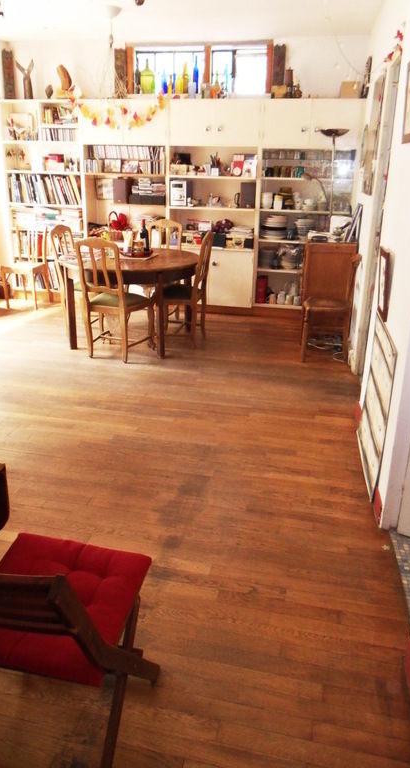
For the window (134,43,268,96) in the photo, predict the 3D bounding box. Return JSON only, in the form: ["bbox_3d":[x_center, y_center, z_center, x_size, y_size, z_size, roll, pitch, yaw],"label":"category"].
[{"bbox_3d":[-0.081,-3.350,5.661,1.480,0.520,0.120,5,21,11],"label":"window"}]

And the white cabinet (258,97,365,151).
[{"bbox_3d":[1.050,-2.541,5.238,0.981,0.439,0.320,5,21,11],"label":"white cabinet"}]

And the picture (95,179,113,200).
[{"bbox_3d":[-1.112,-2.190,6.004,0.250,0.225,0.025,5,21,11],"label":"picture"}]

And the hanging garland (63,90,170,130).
[{"bbox_3d":[-0.899,-2.765,5.386,1.075,0.365,0.100,5,21,11],"label":"hanging garland"}]

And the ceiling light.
[{"bbox_3d":[-0.809,-3.254,4.670,0.140,0.100,0.140,5,21,11],"label":"ceiling light"}]

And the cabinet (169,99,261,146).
[{"bbox_3d":[0.133,-2.727,5.607,0.950,0.445,0.340,5,21,11],"label":"cabinet"}]

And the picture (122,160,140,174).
[{"bbox_3d":[-0.796,-2.318,5.696,0.185,0.130,0.025,5,21,11],"label":"picture"}]

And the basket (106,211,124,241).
[{"bbox_3d":[-1.019,-1.811,6.169,0.240,0.330,0.220,5,21,11],"label":"basket"}]

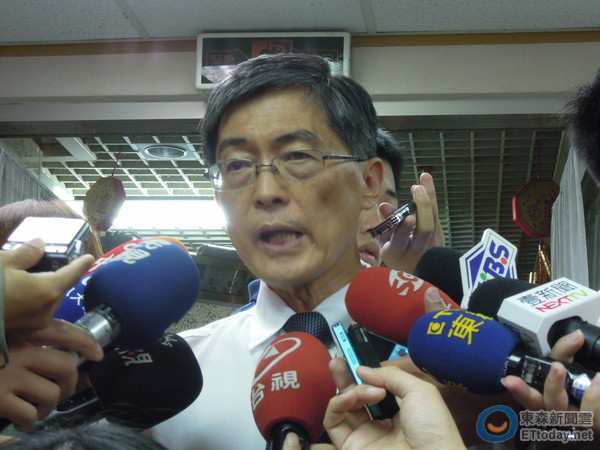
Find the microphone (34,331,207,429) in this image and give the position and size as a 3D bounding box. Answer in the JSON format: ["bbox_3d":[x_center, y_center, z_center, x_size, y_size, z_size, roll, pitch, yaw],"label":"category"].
[{"bbox_3d":[-0.193,0.165,1.335,0.235,0.078,0.078,-21,-4,-32],"label":"microphone"}]

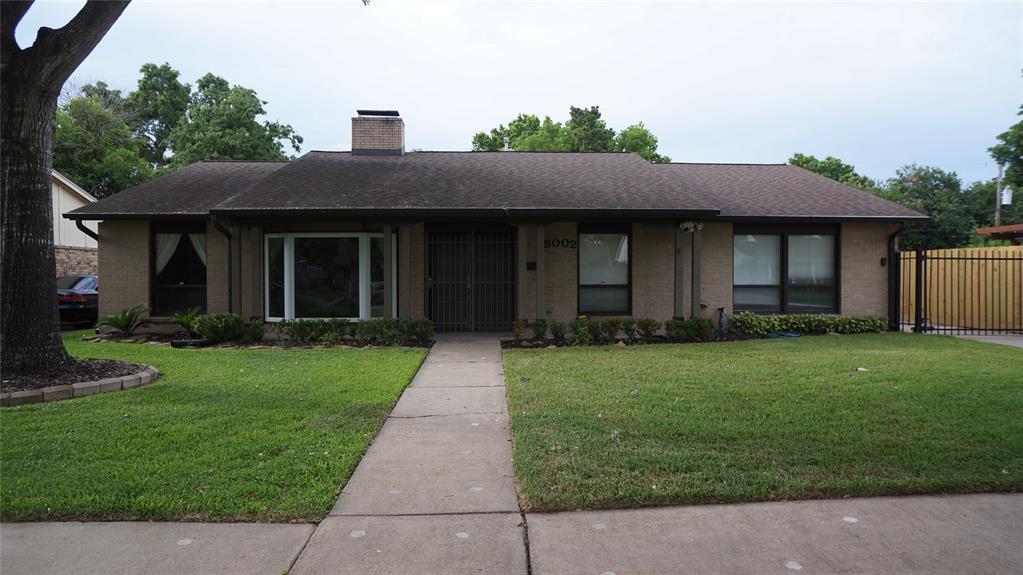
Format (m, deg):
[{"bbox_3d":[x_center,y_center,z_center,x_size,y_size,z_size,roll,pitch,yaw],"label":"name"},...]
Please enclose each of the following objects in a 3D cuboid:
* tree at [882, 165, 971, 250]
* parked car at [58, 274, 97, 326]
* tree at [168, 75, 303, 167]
[{"bbox_3d":[23.700,-3.150,37.000,5.500,7.700,5.500,0,1,0],"label":"tree"},{"bbox_3d":[-11.930,0.370,19.000,1.820,1.430,4.800,0,1,-2],"label":"parked car"},{"bbox_3d":[-13.200,-4.700,31.000,7.000,11.100,6.800,0,1,0],"label":"tree"}]

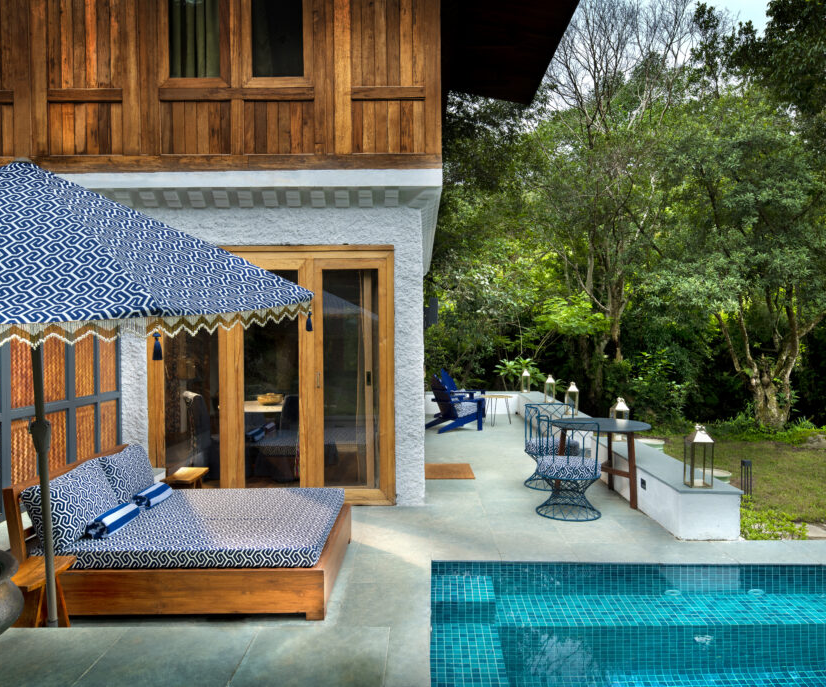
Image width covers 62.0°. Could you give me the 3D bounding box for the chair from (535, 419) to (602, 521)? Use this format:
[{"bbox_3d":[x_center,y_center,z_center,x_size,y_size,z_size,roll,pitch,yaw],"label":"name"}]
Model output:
[{"bbox_3d":[1.431,1.130,6.304,0.600,0.855,0.600,1,2,39],"label":"chair"}]

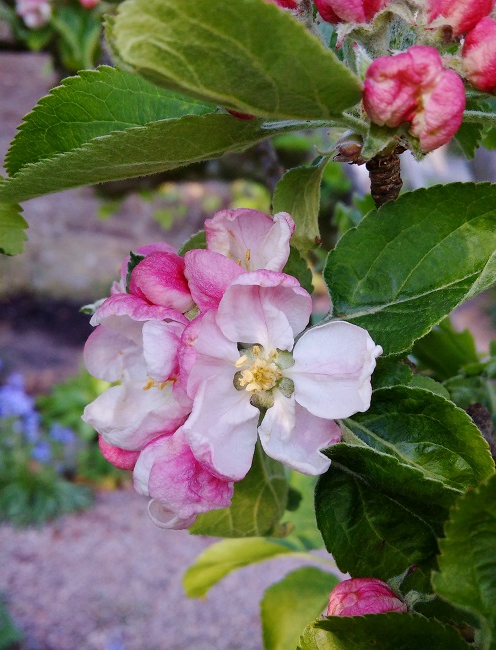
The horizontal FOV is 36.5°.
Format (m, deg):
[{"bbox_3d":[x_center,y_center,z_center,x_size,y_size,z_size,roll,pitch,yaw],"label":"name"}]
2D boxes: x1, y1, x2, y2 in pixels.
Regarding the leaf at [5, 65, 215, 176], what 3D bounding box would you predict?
[{"bbox_3d":[-0.038,-0.057,0.210,0.060,0.021,0.018,-18,11,-3],"label":"leaf"}]

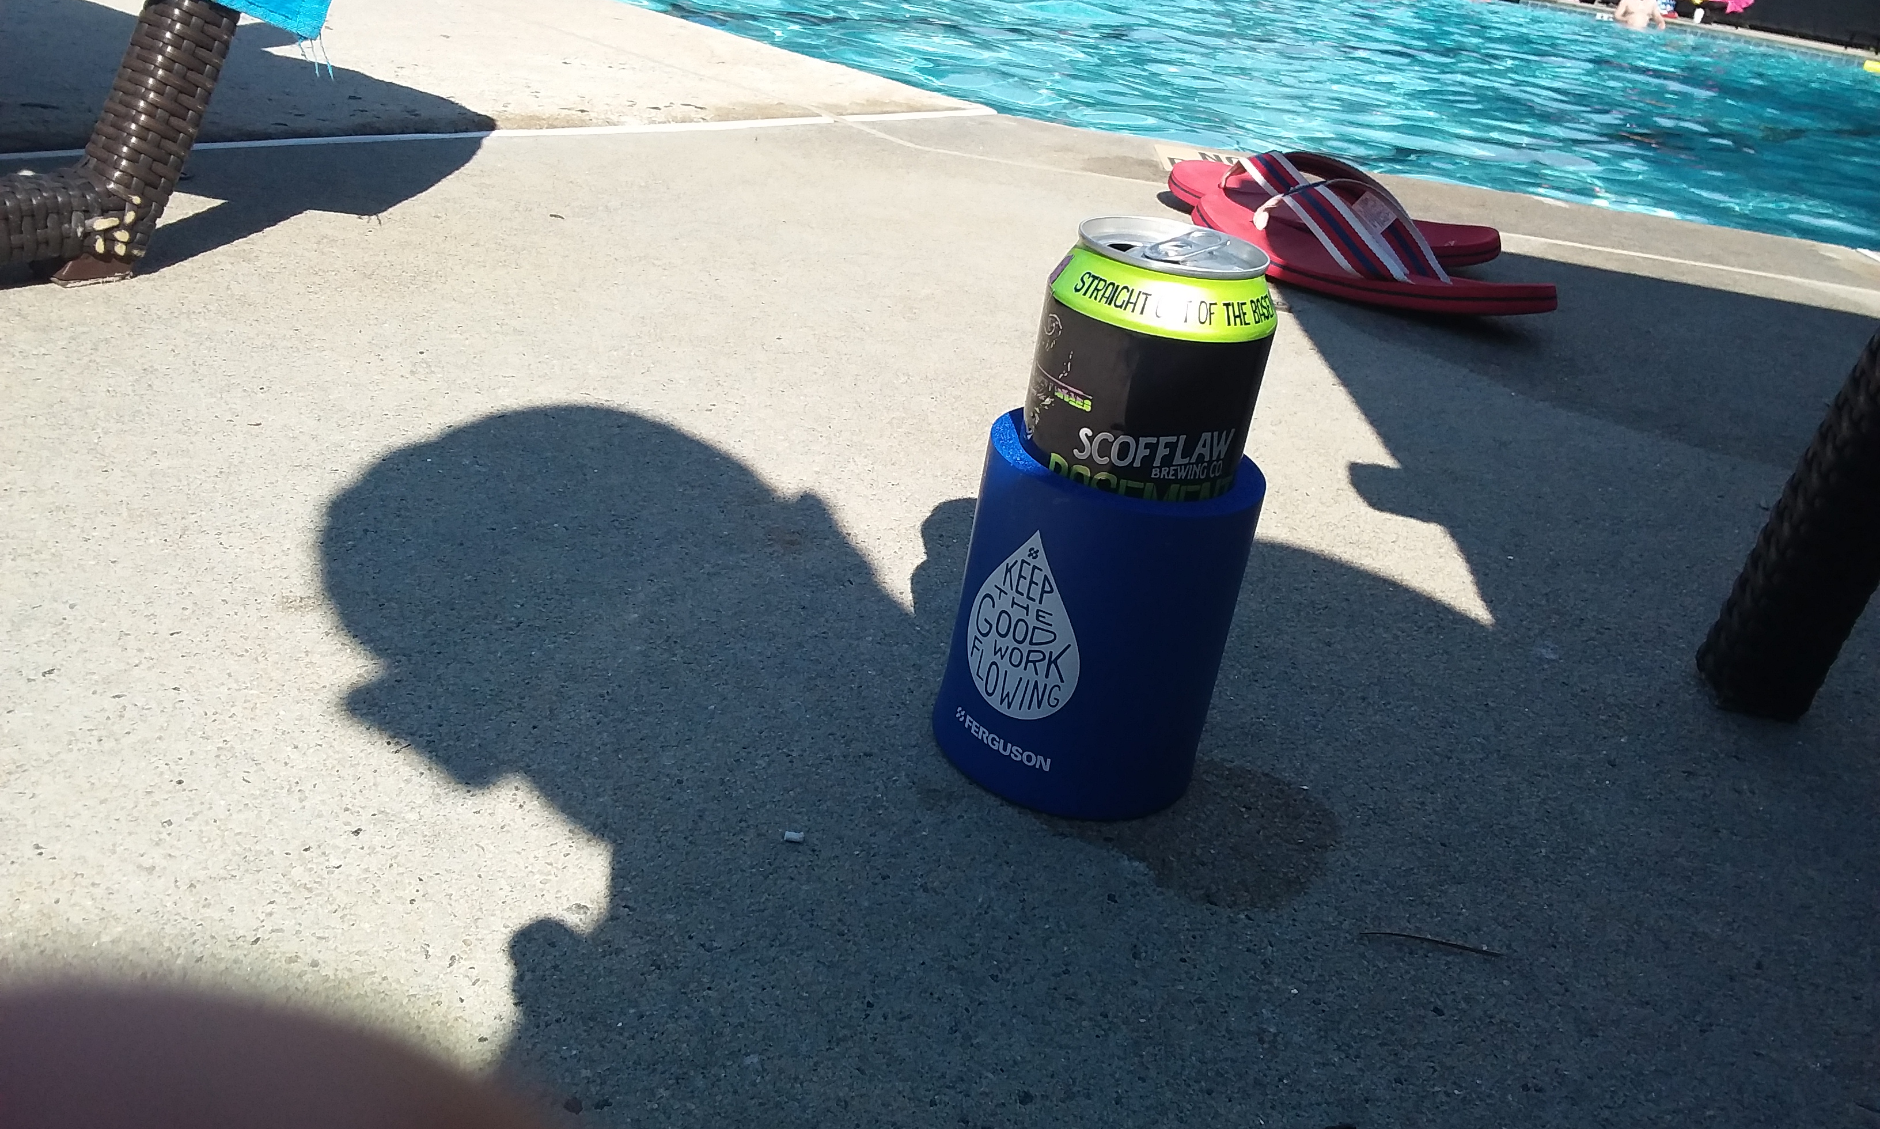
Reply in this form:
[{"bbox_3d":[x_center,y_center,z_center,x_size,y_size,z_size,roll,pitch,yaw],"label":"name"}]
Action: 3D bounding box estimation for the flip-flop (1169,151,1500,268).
[{"bbox_3d":[0.339,-0.320,1.270,0.287,0.068,0.105,23,29,26],"label":"flip-flop"}]

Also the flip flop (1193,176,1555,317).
[{"bbox_3d":[0.320,-0.242,1.108,0.285,0.072,0.105,27,31,32],"label":"flip flop"}]

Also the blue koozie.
[{"bbox_3d":[0.049,0.013,0.461,0.085,0.103,0.085,8,26,-4],"label":"blue koozie"}]

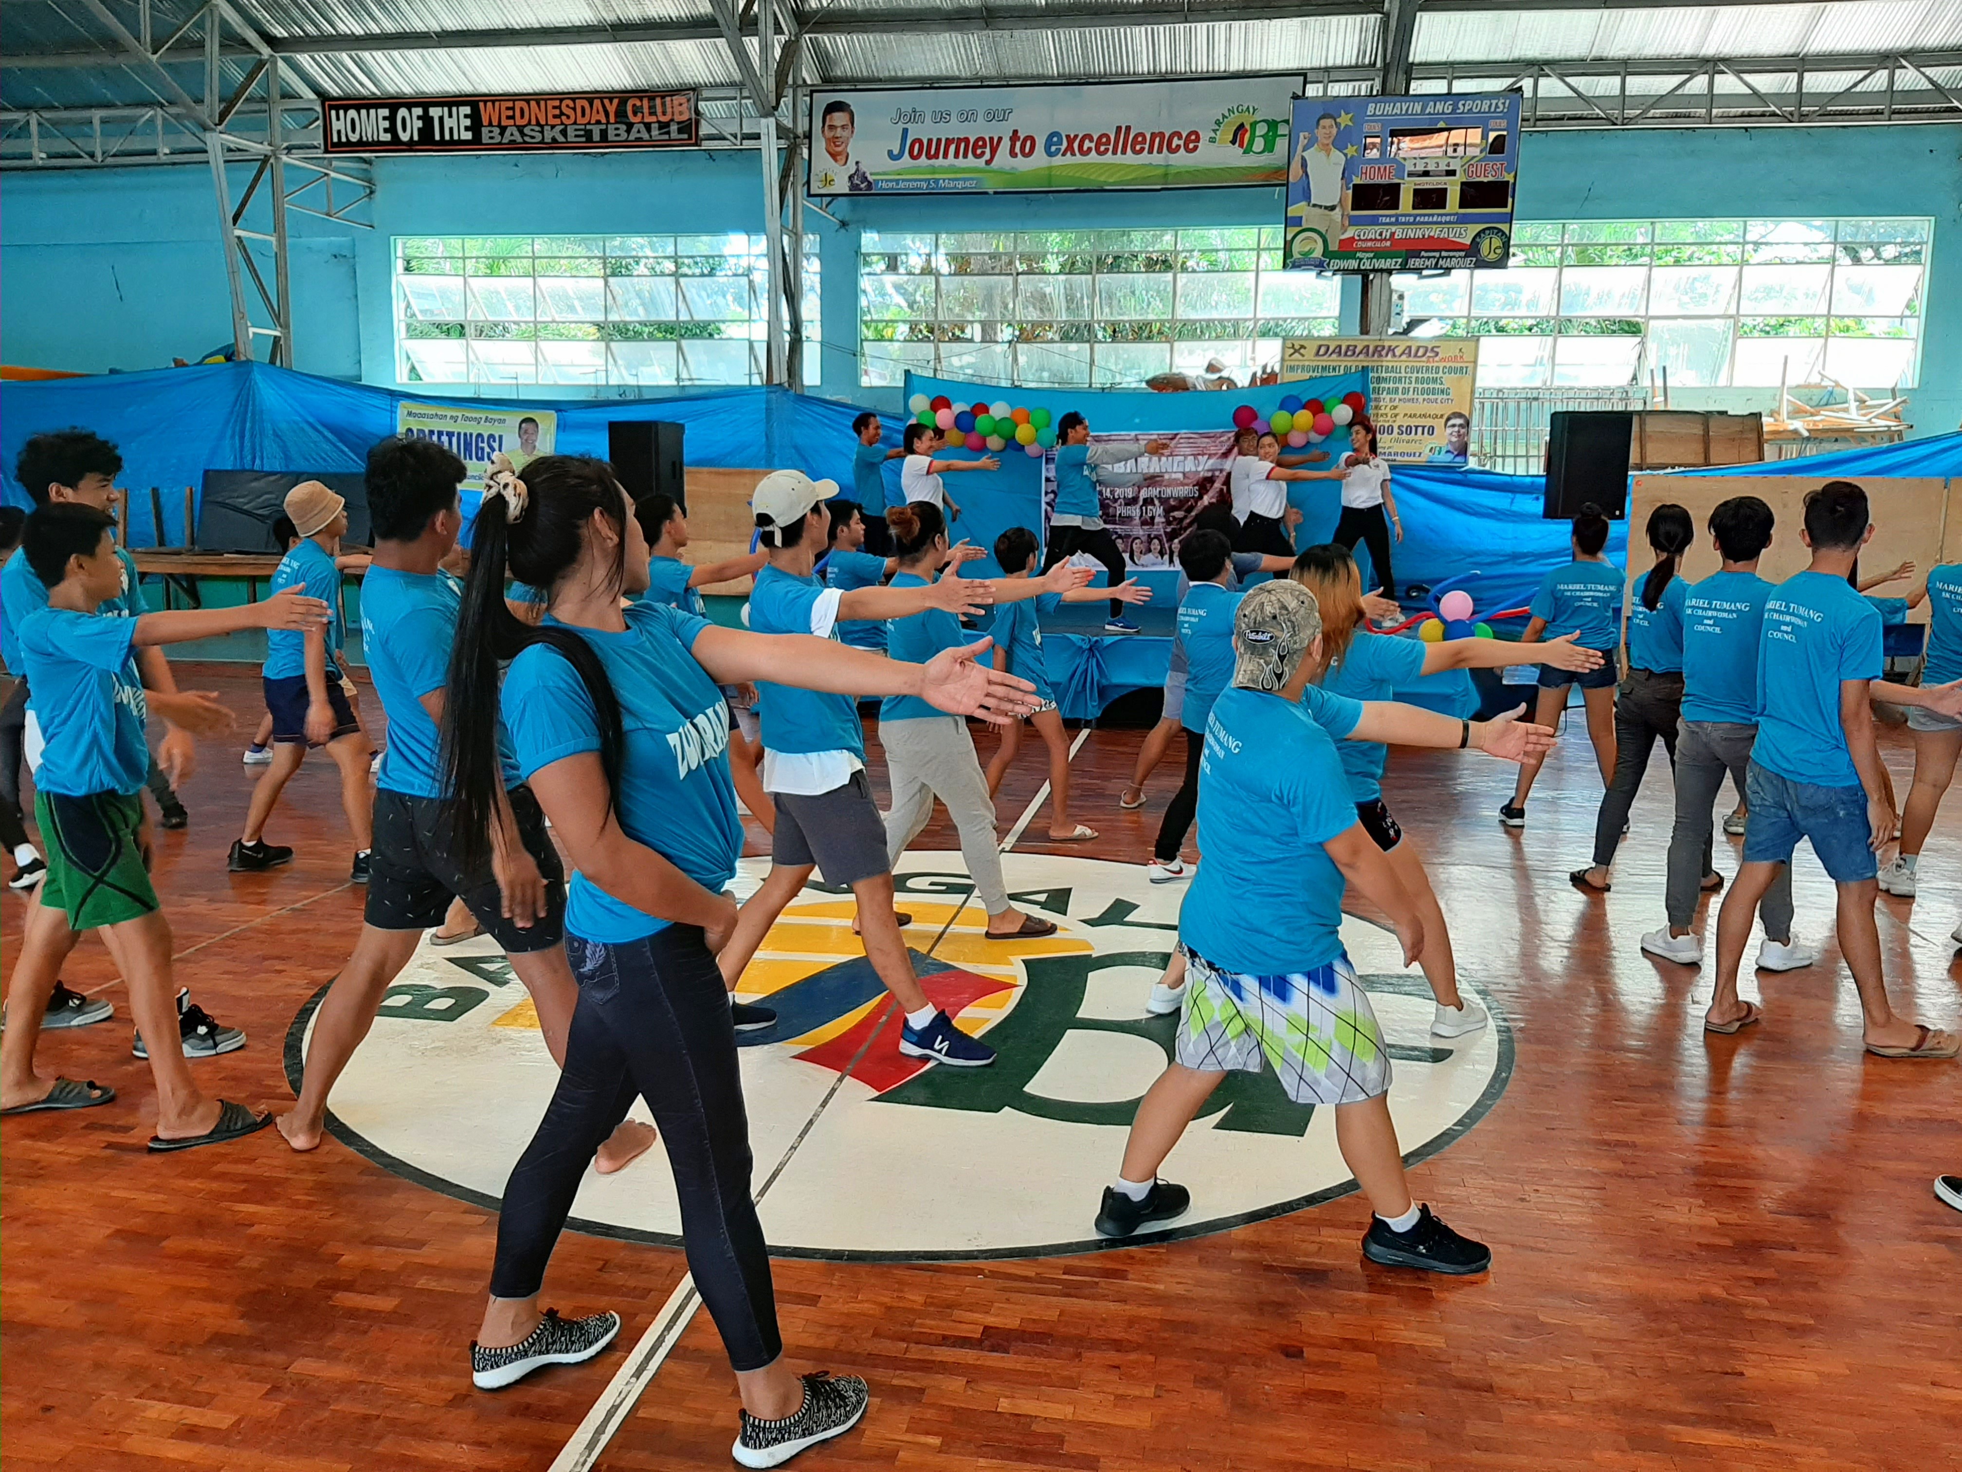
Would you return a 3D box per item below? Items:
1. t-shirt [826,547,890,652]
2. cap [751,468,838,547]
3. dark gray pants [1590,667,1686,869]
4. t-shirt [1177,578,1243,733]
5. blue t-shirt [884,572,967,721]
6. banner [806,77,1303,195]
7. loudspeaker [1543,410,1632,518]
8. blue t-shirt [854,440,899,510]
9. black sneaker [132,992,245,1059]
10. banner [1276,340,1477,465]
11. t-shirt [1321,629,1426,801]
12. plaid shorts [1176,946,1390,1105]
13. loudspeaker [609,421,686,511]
[{"bbox_3d":[-0.618,-0.685,7.382,0.310,0.540,0.430,-1,9,-10],"label":"t-shirt"},{"bbox_3d":[-0.502,-0.615,3.939,0.240,0.165,0.170,-20,17,-24],"label":"cap"},{"bbox_3d":[2.710,0.133,5.928,0.450,0.820,0.380,8,11,39],"label":"dark gray pants"},{"bbox_3d":[1.035,-0.320,5.967,0.320,0.600,0.430,-2,9,-20],"label":"t-shirt"},{"bbox_3d":[-0.203,-0.316,5.153,0.270,0.550,0.410,-3,9,-24],"label":"blue t-shirt"},{"bbox_3d":[0.659,-5.775,14.211,4.790,0.980,0.060,2,9,10],"label":"banner"},{"bbox_3d":[4.061,-1.803,9.859,0.425,0.700,0.390,1,9,3],"label":"loudspeaker"},{"bbox_3d":[-0.838,-1.980,11.432,0.330,0.600,0.450,1,9,5],"label":"blue t-shirt"},{"bbox_3d":[-2.132,0.769,3.966,0.275,0.160,0.105,-1,9,-14],"label":"black sneaker"},{"bbox_3d":[3.782,-3.176,14.049,1.830,1.190,0.040,2,9,10],"label":"banner"},{"bbox_3d":[1.089,-0.059,4.229,0.350,0.510,0.410,-3,9,-25],"label":"t-shirt"},{"bbox_3d":[0.599,0.554,2.921,0.360,0.360,0.390,-3,9,-26],"label":"plaid shorts"},{"bbox_3d":[-2.367,-1.892,10.485,0.410,0.690,0.380,3,9,17],"label":"loudspeaker"}]

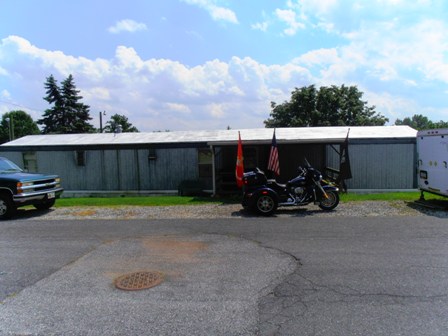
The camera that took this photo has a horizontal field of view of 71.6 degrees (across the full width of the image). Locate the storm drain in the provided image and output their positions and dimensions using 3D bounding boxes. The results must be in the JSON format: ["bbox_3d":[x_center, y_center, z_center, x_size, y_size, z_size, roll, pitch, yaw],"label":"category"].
[{"bbox_3d":[-1.102,1.467,4.050,0.630,0.040,0.630,-1,3,0],"label":"storm drain"}]

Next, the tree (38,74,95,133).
[{"bbox_3d":[-18.143,-5.260,36.307,6.600,11.173,6.200,-1,3,0],"label":"tree"}]

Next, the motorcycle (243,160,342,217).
[{"bbox_3d":[1.756,0.481,8.111,2.620,1.430,1.300,-1,3,-2],"label":"motorcycle"}]

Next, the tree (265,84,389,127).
[{"bbox_3d":[9.982,-3.986,30.225,12.000,8.173,11.000,-1,3,0],"label":"tree"}]

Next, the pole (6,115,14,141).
[{"bbox_3d":[-18.504,-1.906,27.151,0.320,5.499,0.320,-1,3,0],"label":"pole"}]

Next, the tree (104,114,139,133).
[{"bbox_3d":[-14.775,-3.993,45.207,5.000,7.529,5.000,-1,3,0],"label":"tree"}]

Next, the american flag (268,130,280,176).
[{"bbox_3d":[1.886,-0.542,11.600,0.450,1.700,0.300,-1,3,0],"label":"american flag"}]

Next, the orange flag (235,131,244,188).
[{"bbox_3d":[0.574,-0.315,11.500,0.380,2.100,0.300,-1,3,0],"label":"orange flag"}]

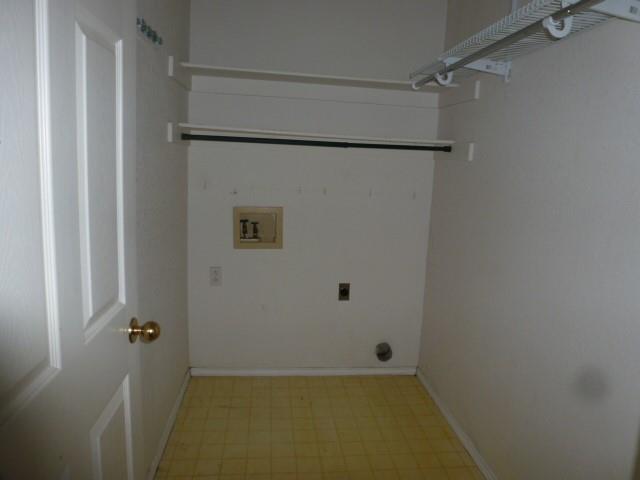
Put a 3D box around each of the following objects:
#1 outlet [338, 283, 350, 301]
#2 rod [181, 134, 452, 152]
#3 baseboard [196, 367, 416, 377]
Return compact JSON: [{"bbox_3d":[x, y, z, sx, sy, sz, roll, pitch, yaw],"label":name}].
[{"bbox_3d":[0.158,0.334,2.823,0.072,0.112,0.013,2,9,-7],"label":"outlet"},{"bbox_3d":[0.007,-0.525,2.417,1.470,0.030,0.030,2,9,-7],"label":"rod"},{"bbox_3d":[-0.084,0.857,2.883,1.465,0.057,0.014,2,9,-7],"label":"baseboard"}]

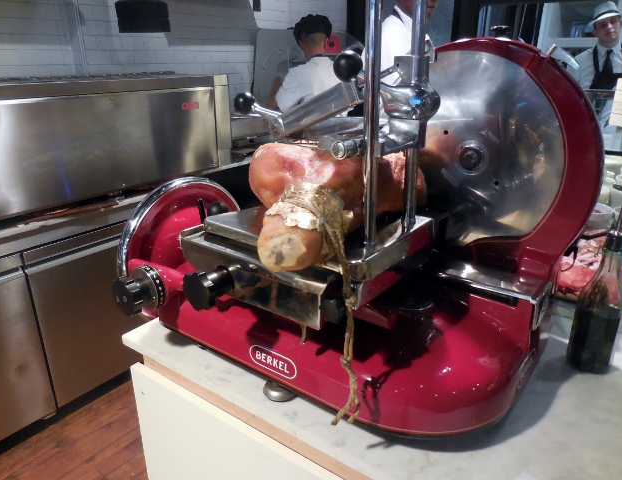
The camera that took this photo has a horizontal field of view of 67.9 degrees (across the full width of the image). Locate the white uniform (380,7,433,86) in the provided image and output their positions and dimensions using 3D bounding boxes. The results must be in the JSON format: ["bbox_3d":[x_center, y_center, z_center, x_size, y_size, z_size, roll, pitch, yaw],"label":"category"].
[{"bbox_3d":[0.382,-0.626,2.025,0.320,0.700,0.470,1,21,5],"label":"white uniform"}]

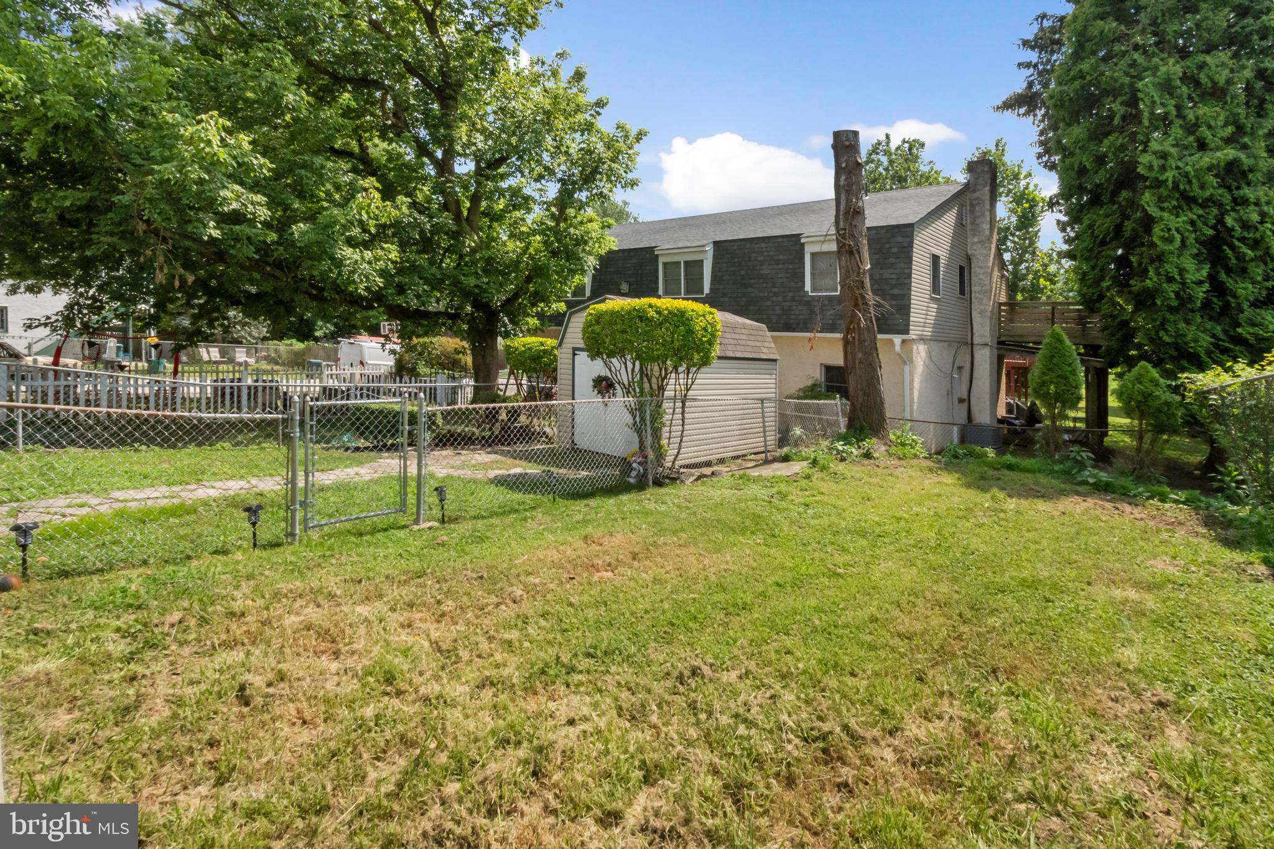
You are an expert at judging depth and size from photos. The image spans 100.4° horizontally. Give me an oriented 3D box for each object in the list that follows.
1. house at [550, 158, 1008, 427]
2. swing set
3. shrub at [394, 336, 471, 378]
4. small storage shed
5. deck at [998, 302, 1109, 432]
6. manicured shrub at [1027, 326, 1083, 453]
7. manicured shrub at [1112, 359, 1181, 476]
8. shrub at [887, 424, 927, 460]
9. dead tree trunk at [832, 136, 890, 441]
[{"bbox_3d":[4.700,-3.750,20.200,13.800,8.300,9.300,5,7,44],"label":"house"},{"bbox_3d":[-13.300,-1.500,13.600,2.500,1.850,1.600,-3,6,-37],"label":"swing set"},{"bbox_3d":[-7.500,-2.400,19.500,2.600,1.900,2.300,-1,5,-21],"label":"shrub"},{"bbox_3d":[0.820,-0.930,11.100,2.650,2.950,3.750,5,7,44],"label":"small storage shed"},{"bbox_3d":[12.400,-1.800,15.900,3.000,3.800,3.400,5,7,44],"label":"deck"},{"bbox_3d":[7.880,-0.620,10.000,0.850,2.400,0.850,4,6,38],"label":"manicured shrub"},{"bbox_3d":[8.250,-0.100,8.600,0.820,1.800,0.820,5,7,44],"label":"manicured shrub"},{"bbox_3d":[5.460,0.340,10.700,0.730,0.700,0.680,3,5,27],"label":"shrub"},{"bbox_3d":[4.800,-2.800,11.300,1.000,6.500,0.850,3,5,23],"label":"dead tree trunk"}]

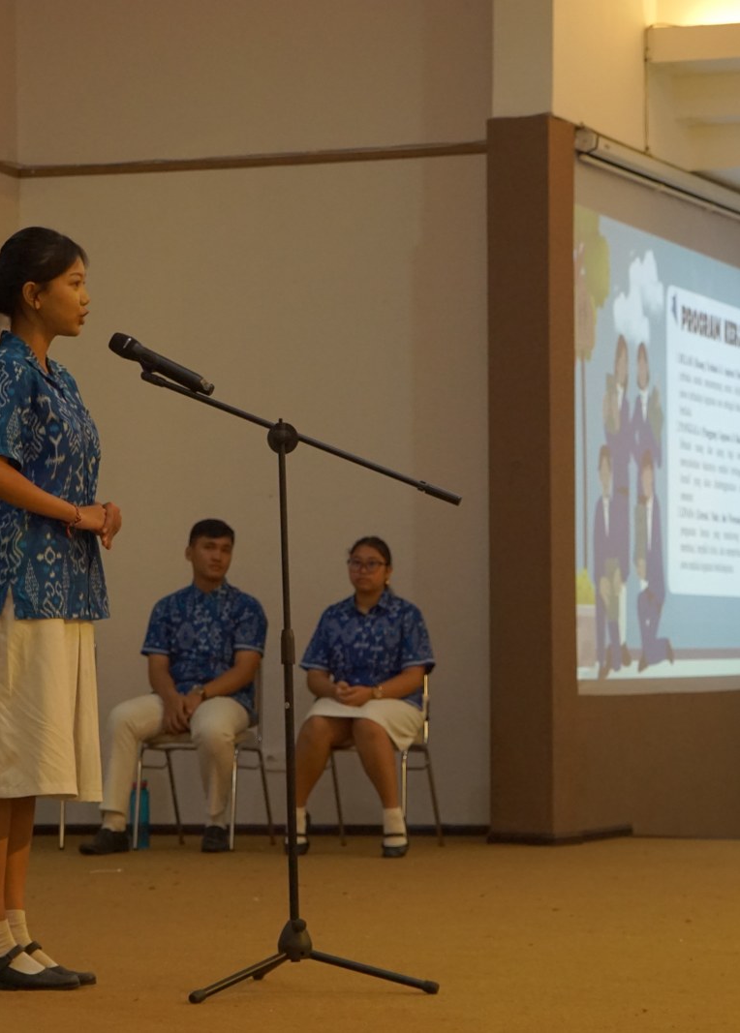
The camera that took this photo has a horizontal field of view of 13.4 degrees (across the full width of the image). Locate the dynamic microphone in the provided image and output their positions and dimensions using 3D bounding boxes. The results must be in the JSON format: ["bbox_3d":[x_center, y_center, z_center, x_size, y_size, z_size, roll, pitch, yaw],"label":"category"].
[{"bbox_3d":[-0.450,-0.326,6.780,0.252,0.053,0.053,27,0,9],"label":"dynamic microphone"}]

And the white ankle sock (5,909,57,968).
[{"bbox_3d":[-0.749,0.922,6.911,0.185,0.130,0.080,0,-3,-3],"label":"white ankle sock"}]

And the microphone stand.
[{"bbox_3d":[-0.152,0.347,6.704,0.700,1.333,0.550,-1,-3,6],"label":"microphone stand"}]

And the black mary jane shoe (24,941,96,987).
[{"bbox_3d":[-0.733,0.977,6.898,0.255,0.097,0.088,0,-3,-3],"label":"black mary jane shoe"}]

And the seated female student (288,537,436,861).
[{"bbox_3d":[-0.035,0.657,11.743,0.516,1.183,0.707,-1,-3,14],"label":"seated female student"}]

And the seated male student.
[{"bbox_3d":[-0.736,0.633,11.913,0.632,1.254,0.760,-1,-3,16],"label":"seated male student"}]

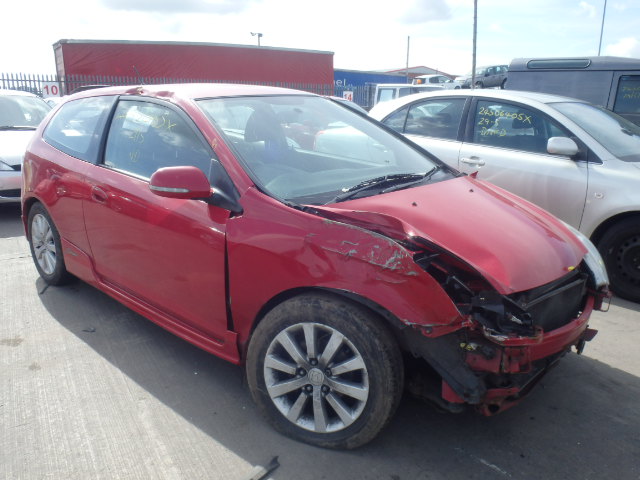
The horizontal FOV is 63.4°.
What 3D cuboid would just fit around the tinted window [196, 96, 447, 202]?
[{"bbox_3d":[0.041,-0.555,2.811,1.303,0.131,0.909,-15,49,-45],"label":"tinted window"}]

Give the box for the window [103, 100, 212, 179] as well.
[{"bbox_3d":[-0.836,-0.525,2.675,1.121,0.414,0.091,14,2,41],"label":"window"}]

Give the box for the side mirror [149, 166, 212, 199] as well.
[{"bbox_3d":[-0.583,-0.236,2.168,0.131,0.136,0.227,14,20,41],"label":"side mirror"}]

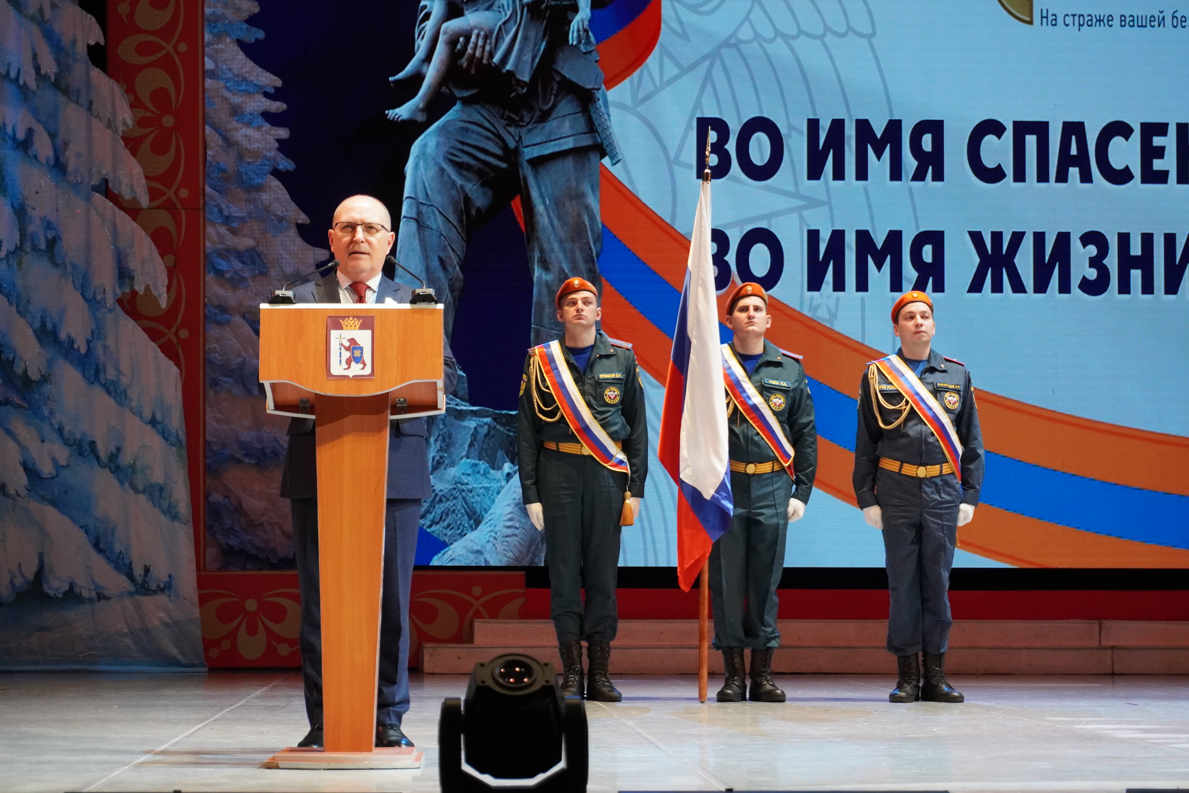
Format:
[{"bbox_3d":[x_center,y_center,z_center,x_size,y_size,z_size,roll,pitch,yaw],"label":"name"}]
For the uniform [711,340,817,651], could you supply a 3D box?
[{"bbox_3d":[0.697,0.434,10.985,0.584,1.376,0.290,0,-4,-3],"label":"uniform"}]

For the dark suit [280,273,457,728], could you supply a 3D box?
[{"bbox_3d":[-0.713,0.317,7.718,0.571,1.427,0.450,0,-4,-3],"label":"dark suit"}]

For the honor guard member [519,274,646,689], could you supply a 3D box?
[{"bbox_3d":[-0.051,0.400,10.954,0.584,1.863,0.340,0,-4,-3],"label":"honor guard member"}]

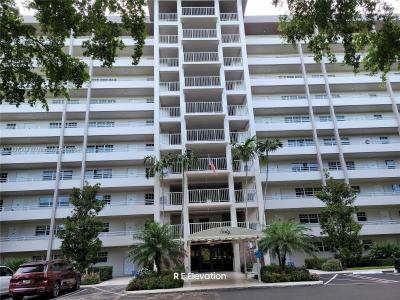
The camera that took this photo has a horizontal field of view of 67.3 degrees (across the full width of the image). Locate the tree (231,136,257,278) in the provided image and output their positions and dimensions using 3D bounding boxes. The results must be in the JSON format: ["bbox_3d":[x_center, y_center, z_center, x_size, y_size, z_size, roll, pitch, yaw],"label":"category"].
[{"bbox_3d":[3.175,3.510,20.641,2.100,9.500,2.100,-2,-19,-3],"label":"tree"}]

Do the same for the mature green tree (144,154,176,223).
[{"bbox_3d":[-2.666,4.249,20.123,2.100,8.300,2.100,-2,-19,-3],"label":"mature green tree"}]

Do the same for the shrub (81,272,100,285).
[{"bbox_3d":[-8.063,9.350,22.135,1.550,0.850,1.300,-2,-17,-3],"label":"shrub"}]

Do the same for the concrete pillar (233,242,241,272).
[{"bbox_3d":[2.800,8.187,23.029,0.550,2.250,0.550,-2,-19,-3],"label":"concrete pillar"}]

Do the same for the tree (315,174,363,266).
[{"bbox_3d":[11.847,5.936,25.736,3.900,7.700,3.700,-2,-17,-3],"label":"tree"}]

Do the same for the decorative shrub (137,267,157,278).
[{"bbox_3d":[-2.953,6.896,16.545,1.150,0.900,1.100,-2,-19,-3],"label":"decorative shrub"}]

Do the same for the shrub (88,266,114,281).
[{"bbox_3d":[-8.083,9.975,24.455,2.000,1.050,1.700,-2,-17,-3],"label":"shrub"}]

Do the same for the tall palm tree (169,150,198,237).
[{"bbox_3d":[-1.045,4.083,20.253,2.100,8.550,2.100,-2,-19,-3],"label":"tall palm tree"}]

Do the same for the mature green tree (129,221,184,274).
[{"bbox_3d":[-2.787,6.636,19.552,3.600,4.000,3.500,-2,-17,-3],"label":"mature green tree"}]

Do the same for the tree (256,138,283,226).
[{"bbox_3d":[5.753,4.117,23.357,2.400,10.300,2.300,-2,-17,-3],"label":"tree"}]

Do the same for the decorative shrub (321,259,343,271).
[{"bbox_3d":[10.265,8.870,23.478,1.700,0.900,1.500,-2,-17,-3],"label":"decorative shrub"}]

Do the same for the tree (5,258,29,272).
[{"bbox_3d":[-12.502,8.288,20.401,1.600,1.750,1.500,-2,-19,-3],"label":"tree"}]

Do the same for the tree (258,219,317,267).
[{"bbox_3d":[5.060,5.741,17.623,3.100,3.150,3.000,-2,-19,-3],"label":"tree"}]

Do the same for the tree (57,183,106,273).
[{"bbox_3d":[-9.550,6.527,24.194,3.900,7.600,3.700,-2,-17,-3],"label":"tree"}]

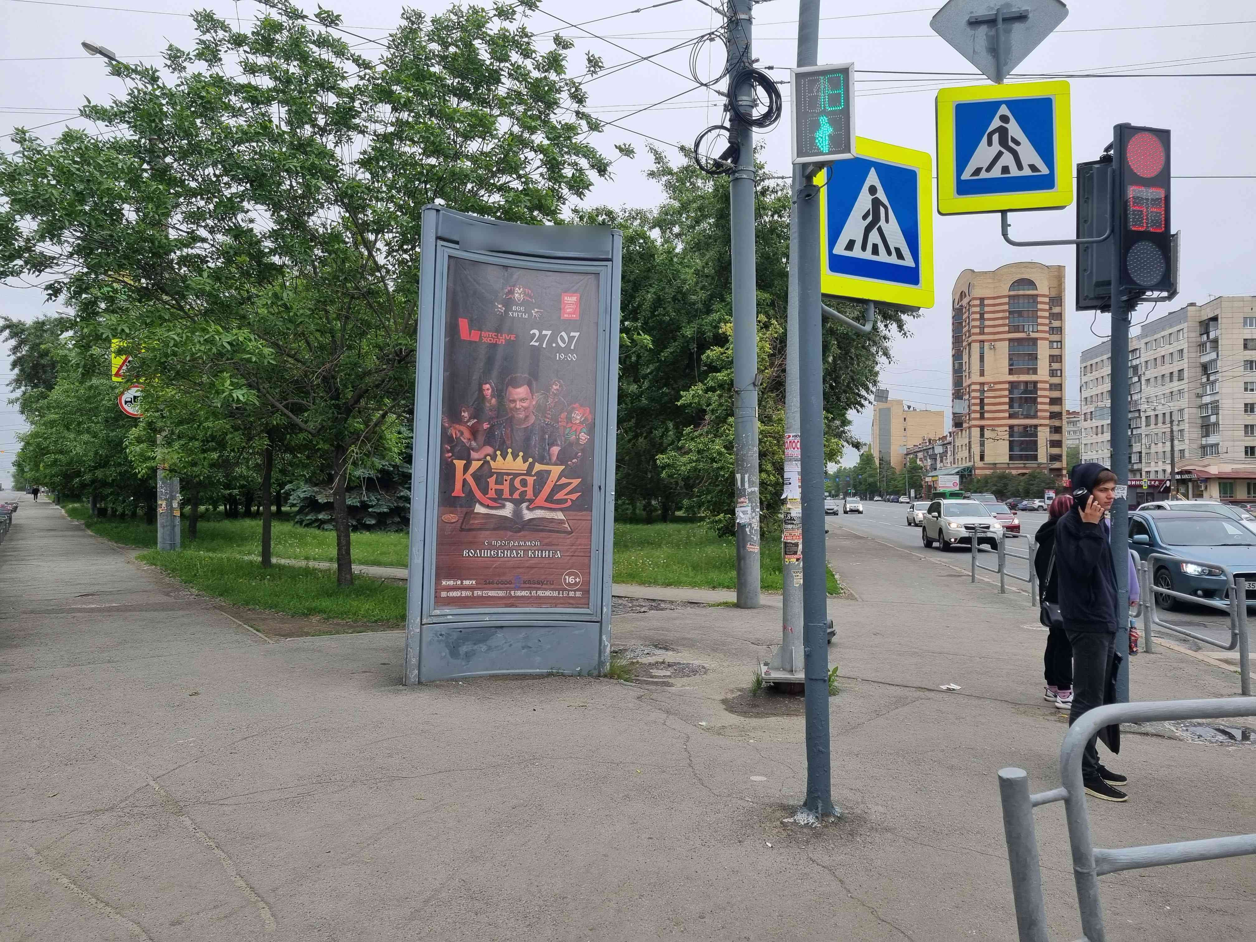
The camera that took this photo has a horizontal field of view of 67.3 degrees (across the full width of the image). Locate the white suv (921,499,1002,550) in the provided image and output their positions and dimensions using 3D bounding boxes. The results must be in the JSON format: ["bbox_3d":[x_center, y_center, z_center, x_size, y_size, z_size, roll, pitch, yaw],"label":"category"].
[{"bbox_3d":[11.140,1.784,31.700,1.800,1.710,4.600,0,-1,7],"label":"white suv"}]

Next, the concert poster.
[{"bbox_3d":[-0.940,-0.317,8.130,1.360,2.960,0.110,2,-4,-16],"label":"concert poster"}]

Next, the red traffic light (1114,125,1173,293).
[{"bbox_3d":[3.459,-1.767,6.397,0.420,1.100,0.140,1,-1,-16],"label":"red traffic light"}]

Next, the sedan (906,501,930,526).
[{"bbox_3d":[18.260,2.627,57.600,1.730,1.480,4.400,0,-1,7],"label":"sedan"}]

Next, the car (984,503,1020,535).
[{"bbox_3d":[16.200,2.191,42.200,1.740,1.500,4.450,0,-1,8],"label":"car"}]

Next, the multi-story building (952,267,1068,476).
[{"bbox_3d":[81.700,-17.521,204.000,18.800,49.800,20.500,0,-1,9],"label":"multi-story building"}]

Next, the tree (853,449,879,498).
[{"bbox_3d":[74.410,1.227,295.000,8.100,15.800,8.100,0,-1,7],"label":"tree"}]

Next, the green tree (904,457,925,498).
[{"bbox_3d":[68.221,1.872,225.000,5.400,10.300,5.400,0,-1,7],"label":"green tree"}]

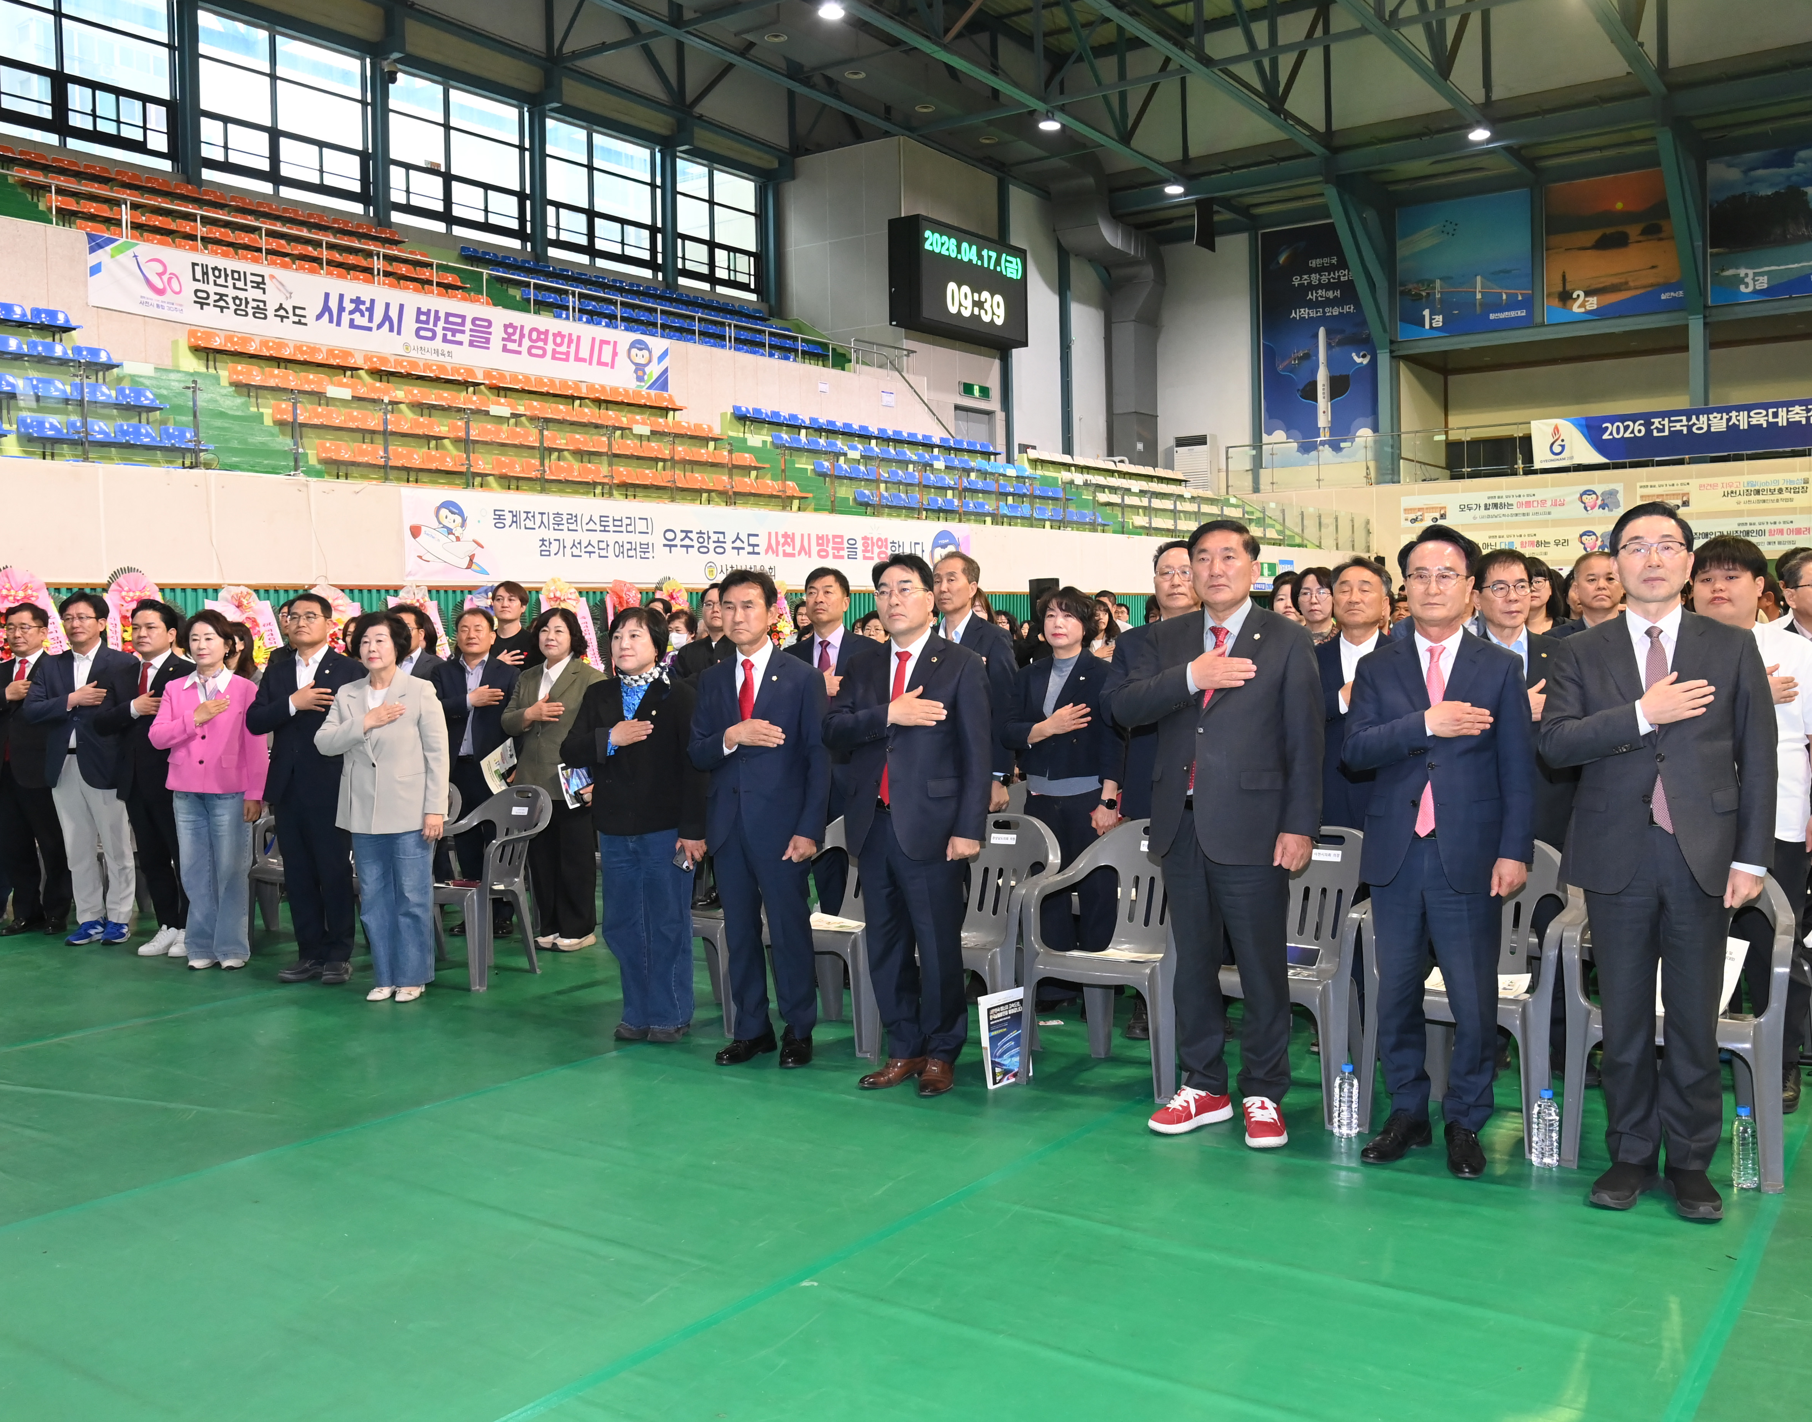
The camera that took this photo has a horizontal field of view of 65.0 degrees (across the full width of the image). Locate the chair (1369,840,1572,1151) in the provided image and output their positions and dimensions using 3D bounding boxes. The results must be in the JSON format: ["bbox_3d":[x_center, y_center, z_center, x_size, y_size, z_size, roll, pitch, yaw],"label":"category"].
[{"bbox_3d":[1.672,0.805,4.185,0.560,0.810,0.560,1,4,32],"label":"chair"}]

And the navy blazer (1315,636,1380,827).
[{"bbox_3d":[1.588,0.095,4.972,0.520,0.750,0.330,0,3,27],"label":"navy blazer"}]

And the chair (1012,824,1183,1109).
[{"bbox_3d":[0.747,0.795,4.749,0.560,0.810,0.560,1,3,31],"label":"chair"}]

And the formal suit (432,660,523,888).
[{"bbox_3d":[-2.113,0.374,7.000,0.530,1.330,0.340,0,4,18],"label":"formal suit"}]

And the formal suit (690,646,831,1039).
[{"bbox_3d":[-0.522,0.477,5.091,0.530,1.418,0.340,0,3,26],"label":"formal suit"}]

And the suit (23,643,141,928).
[{"bbox_3d":[-4.119,0.378,7.136,0.570,1.470,0.370,0,4,12],"label":"suit"}]

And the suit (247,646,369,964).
[{"bbox_3d":[-2.745,0.440,6.587,0.540,1.480,0.340,0,3,23],"label":"suit"}]

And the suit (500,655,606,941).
[{"bbox_3d":[-1.768,0.428,7.159,0.500,1.409,0.320,0,3,25],"label":"suit"}]

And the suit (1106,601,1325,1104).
[{"bbox_3d":[0.916,0.395,4.190,0.570,1.440,0.350,0,3,24],"label":"suit"}]

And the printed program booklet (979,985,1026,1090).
[{"bbox_3d":[0.334,1.083,4.709,0.207,0.295,0.010,-3,-7,-39],"label":"printed program booklet"}]

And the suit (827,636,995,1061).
[{"bbox_3d":[0.008,0.424,4.665,0.490,1.390,0.310,0,3,25],"label":"suit"}]

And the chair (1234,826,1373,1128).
[{"bbox_3d":[1.184,0.813,4.490,0.550,0.810,0.540,0,3,32],"label":"chair"}]

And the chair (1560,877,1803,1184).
[{"bbox_3d":[2.122,0.816,3.943,0.550,0.810,0.540,0,3,29],"label":"chair"}]

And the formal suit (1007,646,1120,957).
[{"bbox_3d":[0.619,0.441,5.531,0.460,1.300,0.290,0,3,24],"label":"formal suit"}]

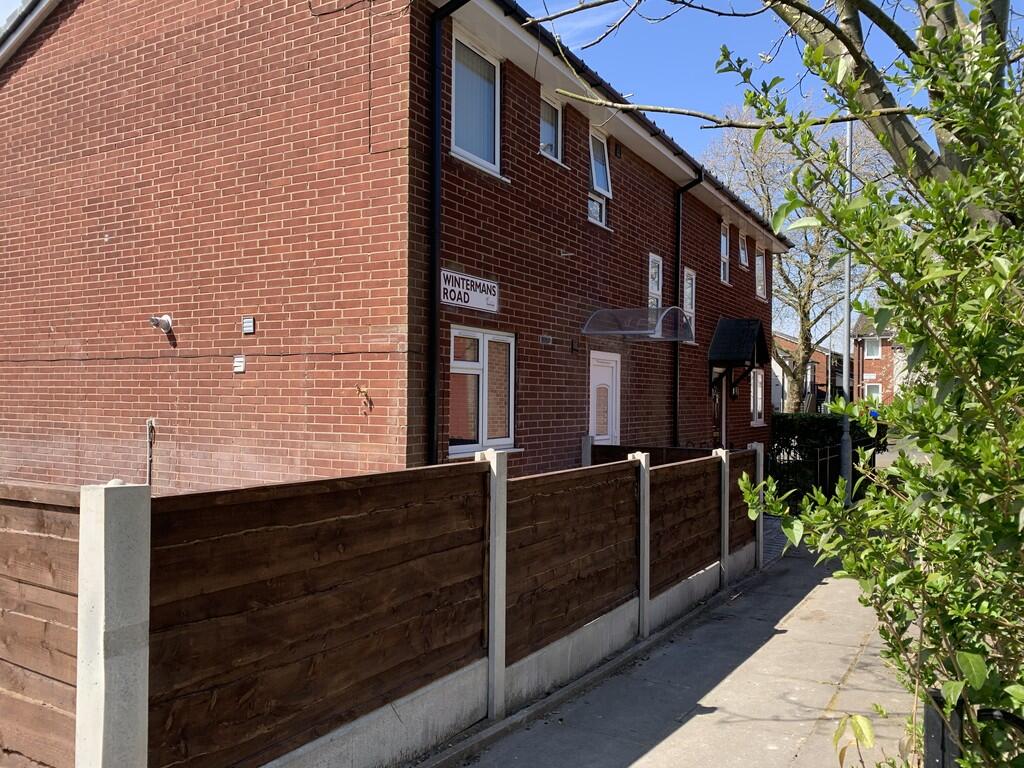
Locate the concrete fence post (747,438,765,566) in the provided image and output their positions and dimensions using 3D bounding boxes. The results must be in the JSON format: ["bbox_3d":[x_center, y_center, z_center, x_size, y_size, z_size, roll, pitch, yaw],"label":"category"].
[{"bbox_3d":[2.553,1.283,8.040,0.125,1.322,0.100,0,-1,32],"label":"concrete fence post"}]

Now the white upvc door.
[{"bbox_3d":[1.135,0.649,9.466,0.080,2.070,0.910,0,-1,31],"label":"white upvc door"}]

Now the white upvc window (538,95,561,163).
[{"bbox_3d":[0.398,-2.776,8.400,0.075,0.570,0.600,0,-1,31],"label":"white upvc window"}]

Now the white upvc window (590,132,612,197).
[{"bbox_3d":[1.060,-2.626,9.279,0.070,0.710,0.500,-9,-6,31],"label":"white upvc window"}]

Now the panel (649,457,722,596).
[{"bbox_3d":[1.419,1.111,6.215,0.050,0.940,1.820,0,-1,31],"label":"panel"}]

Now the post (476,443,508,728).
[{"bbox_3d":[-0.109,0.994,3.845,0.125,1.338,0.100,0,-1,32],"label":"post"}]

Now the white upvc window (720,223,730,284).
[{"bbox_3d":[3.815,-2.344,13.942,0.080,1.080,0.570,0,-1,31],"label":"white upvc window"}]

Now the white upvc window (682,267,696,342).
[{"bbox_3d":[2.843,-1.270,12.392,0.070,1.135,0.640,0,-1,31],"label":"white upvc window"}]

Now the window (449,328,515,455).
[{"bbox_3d":[-0.300,0.069,7.213,0.080,1.140,1.150,0,-1,31],"label":"window"}]

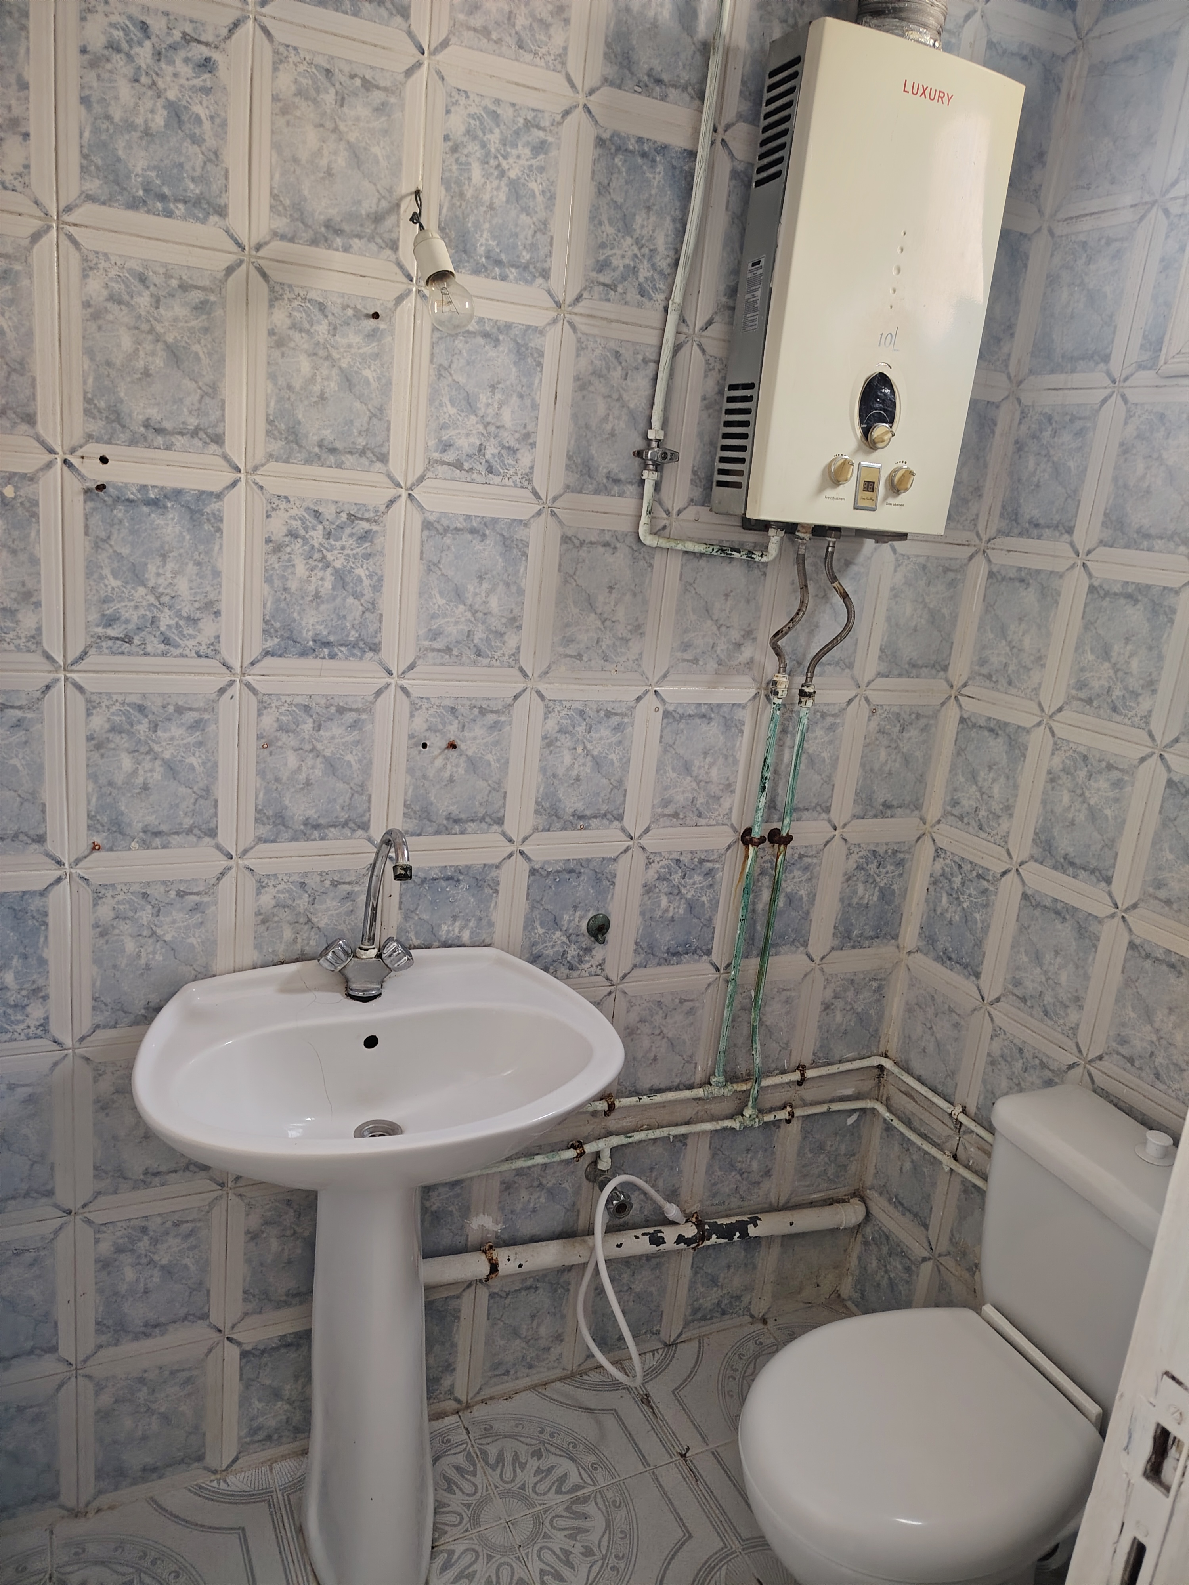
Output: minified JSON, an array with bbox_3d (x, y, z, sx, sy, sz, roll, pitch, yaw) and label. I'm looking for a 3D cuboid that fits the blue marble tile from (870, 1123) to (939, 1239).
[{"bbox_3d":[0.587,0.697,2.061,0.012,0.204,0.157,-1,16,-26],"label":"blue marble tile"}]

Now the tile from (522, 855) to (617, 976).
[{"bbox_3d":[-0.041,0.202,1.731,0.156,0.205,0.012,-1,16,-26],"label":"tile"}]

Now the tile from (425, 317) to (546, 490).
[{"bbox_3d":[-0.142,-0.509,1.436,0.157,0.204,0.012,-1,16,-26],"label":"tile"}]

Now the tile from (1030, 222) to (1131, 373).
[{"bbox_3d":[0.741,-0.746,1.676,0.012,0.204,0.157,-1,16,-26],"label":"tile"}]

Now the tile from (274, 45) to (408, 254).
[{"bbox_3d":[-0.300,-0.747,1.292,0.150,0.205,0.015,-1,16,-26],"label":"tile"}]

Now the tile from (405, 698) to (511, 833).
[{"bbox_3d":[-0.194,-0.038,1.559,0.149,0.202,0.010,-1,16,-26],"label":"tile"}]

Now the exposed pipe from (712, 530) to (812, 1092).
[{"bbox_3d":[0.262,0.062,1.761,0.070,0.950,0.080,-1,16,-26],"label":"exposed pipe"}]

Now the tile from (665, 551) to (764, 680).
[{"bbox_3d":[0.190,-0.284,1.697,0.156,0.205,0.012,-1,16,-26],"label":"tile"}]

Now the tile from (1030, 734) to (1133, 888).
[{"bbox_3d":[0.751,0.028,1.696,0.010,0.203,0.144,-1,16,-26],"label":"tile"}]

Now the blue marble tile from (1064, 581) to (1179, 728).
[{"bbox_3d":[0.789,-0.209,1.648,0.012,0.207,0.157,-1,17,-26],"label":"blue marble tile"}]

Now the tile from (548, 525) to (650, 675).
[{"bbox_3d":[0.006,-0.277,1.590,0.150,0.205,0.015,-1,16,-26],"label":"tile"}]

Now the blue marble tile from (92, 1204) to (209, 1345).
[{"bbox_3d":[-0.635,0.696,1.585,0.156,0.205,0.012,-1,16,-26],"label":"blue marble tile"}]

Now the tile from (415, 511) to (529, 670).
[{"bbox_3d":[-0.172,-0.276,1.518,0.158,0.207,0.012,-1,17,-26],"label":"tile"}]

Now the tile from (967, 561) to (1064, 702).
[{"bbox_3d":[0.700,-0.267,1.827,0.012,0.207,0.161,-1,17,-26],"label":"tile"}]

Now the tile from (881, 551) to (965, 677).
[{"bbox_3d":[0.555,-0.291,1.855,0.157,0.204,0.012,-1,16,-26],"label":"tile"}]

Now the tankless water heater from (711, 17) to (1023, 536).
[{"bbox_3d":[0.380,-0.683,1.550,0.333,0.602,0.138,-1,16,-26],"label":"tankless water heater"}]

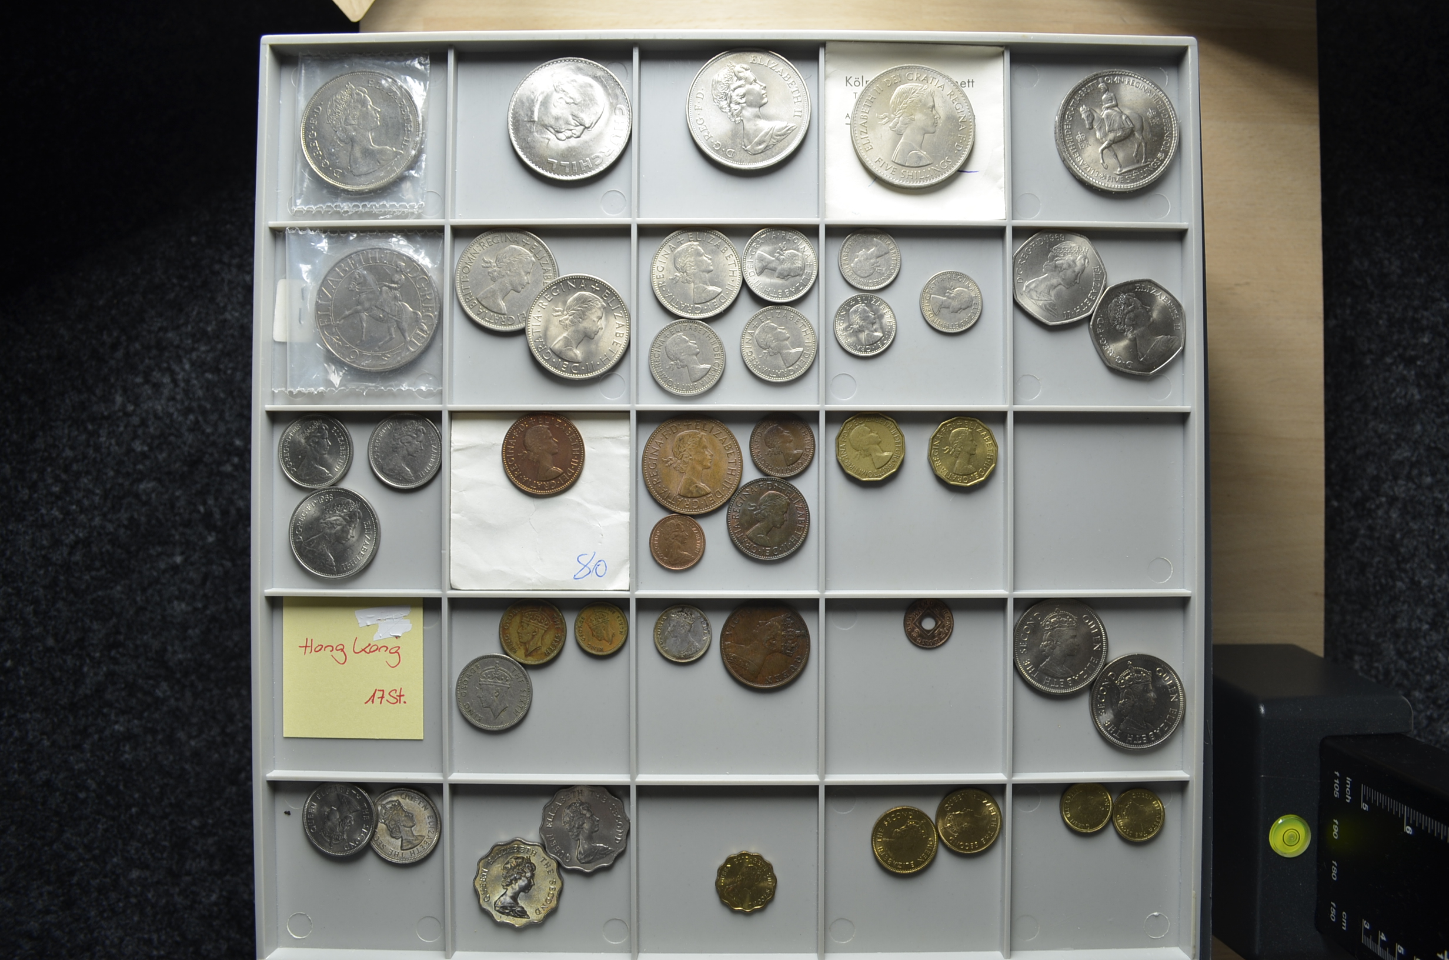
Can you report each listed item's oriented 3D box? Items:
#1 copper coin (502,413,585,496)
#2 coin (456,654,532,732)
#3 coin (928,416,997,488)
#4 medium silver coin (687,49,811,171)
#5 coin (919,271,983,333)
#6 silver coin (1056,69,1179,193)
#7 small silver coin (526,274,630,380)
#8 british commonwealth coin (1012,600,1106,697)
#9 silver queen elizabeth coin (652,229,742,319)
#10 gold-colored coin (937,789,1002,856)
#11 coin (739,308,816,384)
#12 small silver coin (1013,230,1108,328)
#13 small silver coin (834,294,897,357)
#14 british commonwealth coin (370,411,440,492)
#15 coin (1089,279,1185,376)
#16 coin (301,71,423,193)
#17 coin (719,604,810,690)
[{"bbox_3d":[-0.056,-0.008,0.338,0.025,0.002,0.025,0,90,0],"label":"copper coin"},{"bbox_3d":[-0.072,0.066,0.338,0.024,0.002,0.024,0,90,0],"label":"coin"},{"bbox_3d":[0.074,-0.009,0.338,0.022,0.003,0.022,0,90,0],"label":"coin"},{"bbox_3d":[0.008,-0.116,0.341,0.039,0.003,0.039,0,90,0],"label":"medium silver coin"},{"bbox_3d":[0.071,-0.056,0.341,0.019,0.001,0.019,0,90,0],"label":"coin"},{"bbox_3d":[0.123,-0.109,0.341,0.039,0.003,0.039,0,90,0],"label":"silver coin"},{"bbox_3d":[-0.046,-0.048,0.339,0.032,0.002,0.032,0,91,-3],"label":"small silver coin"},{"bbox_3d":[0.105,0.052,0.338,0.030,0.002,0.030,0,90,0],"label":"british commonwealth coin"},{"bbox_3d":[-0.009,-0.065,0.340,0.029,0.002,0.029,0,89,0],"label":"silver queen elizabeth coin"},{"bbox_3d":[0.077,0.107,0.341,0.021,0.002,0.021,0,90,0],"label":"gold-colored coin"},{"bbox_3d":[0.017,-0.042,0.339,0.024,0.002,0.024,0,90,0],"label":"coin"},{"bbox_3d":[0.105,-0.063,0.340,0.030,0.002,0.030,0,89,0],"label":"small silver coin"},{"bbox_3d":[0.044,-0.048,0.340,0.019,0.002,0.019,0,89,0],"label":"small silver coin"},{"bbox_3d":[-0.100,-0.009,0.341,0.024,0.002,0.024,0,90,0],"label":"british commonwealth coin"},{"bbox_3d":[0.129,-0.048,0.341,0.030,0.003,0.030,0,90,0],"label":"coin"},{"bbox_3d":[-0.113,-0.109,0.338,0.039,0.003,0.039,0,90,0],"label":"coin"},{"bbox_3d":[0.013,0.052,0.338,0.028,0.002,0.028,0,90,0],"label":"coin"}]

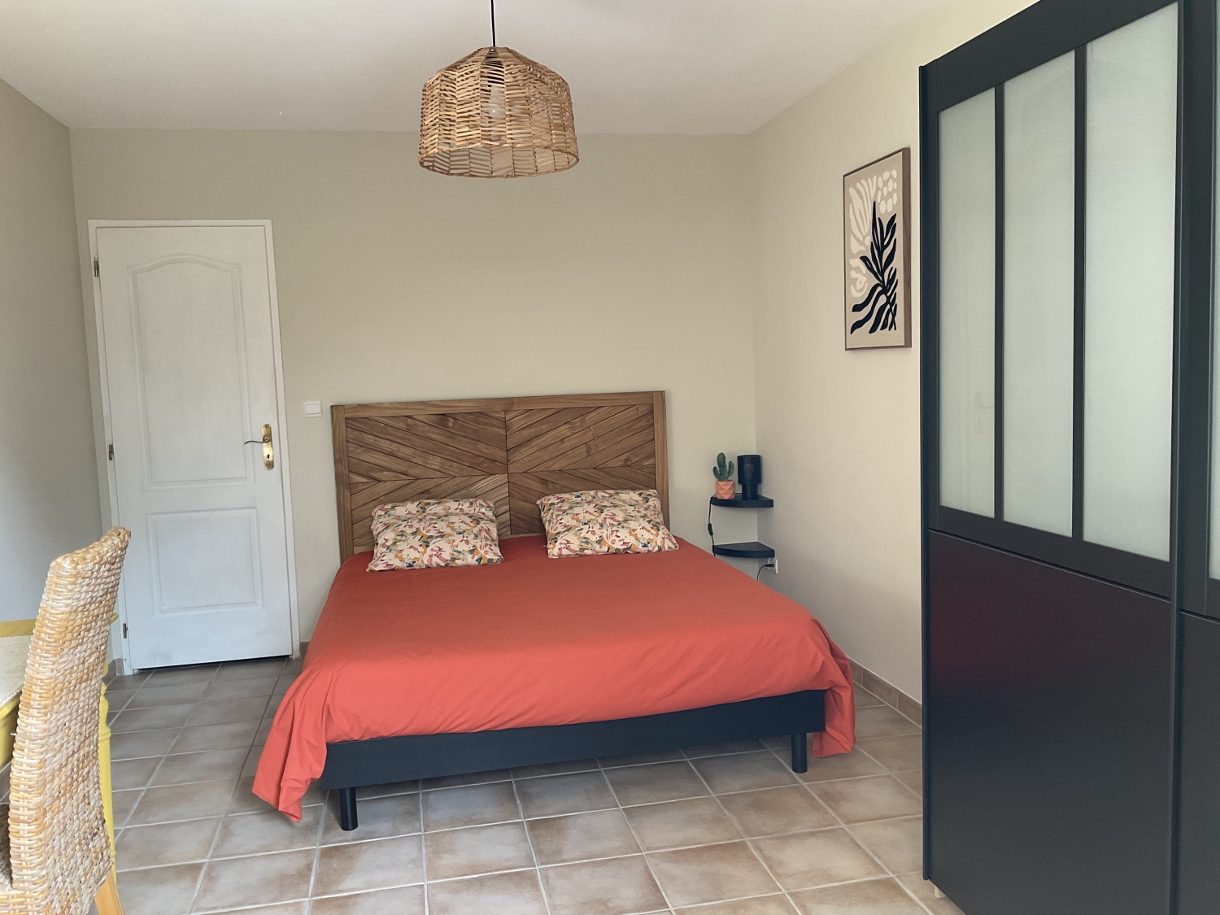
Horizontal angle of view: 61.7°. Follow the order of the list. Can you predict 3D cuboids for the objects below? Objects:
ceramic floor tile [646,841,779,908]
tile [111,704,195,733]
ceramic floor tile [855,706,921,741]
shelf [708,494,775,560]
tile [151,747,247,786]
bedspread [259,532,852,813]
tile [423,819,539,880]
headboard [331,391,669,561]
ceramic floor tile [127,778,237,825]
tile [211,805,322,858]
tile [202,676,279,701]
[{"bbox_3d":[0.277,1.132,2.777,0.296,0.012,0.296,-3,6,-12],"label":"ceramic floor tile"},{"bbox_3d":[-1.880,1.077,4.188,0.298,0.010,0.298,-3,6,-12],"label":"tile"},{"bbox_3d":[0.982,1.003,3.849,0.296,0.012,0.296,-3,6,-12],"label":"ceramic floor tile"},{"bbox_3d":[0.684,0.356,5.269,0.246,0.298,0.252,-3,6,-12],"label":"shelf"},{"bbox_3d":[-1.449,1.105,3.634,0.297,0.010,0.297,-3,5,-12],"label":"tile"},{"bbox_3d":[-0.324,0.709,4.126,1.955,0.514,2.025,-3,6,-12],"label":"bedspread"},{"bbox_3d":[-0.377,1.131,2.933,0.297,0.010,0.297,-3,5,-12],"label":"tile"},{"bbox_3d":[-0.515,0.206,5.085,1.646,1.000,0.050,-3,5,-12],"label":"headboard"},{"bbox_3d":[-1.387,1.130,3.340,0.297,0.010,0.297,-3,5,-12],"label":"ceramic floor tile"},{"bbox_3d":[-1.030,1.139,3.106,0.297,0.010,0.297,-3,5,-12],"label":"tile"},{"bbox_3d":[-1.644,1.034,4.546,0.298,0.010,0.298,-3,6,-12],"label":"tile"}]

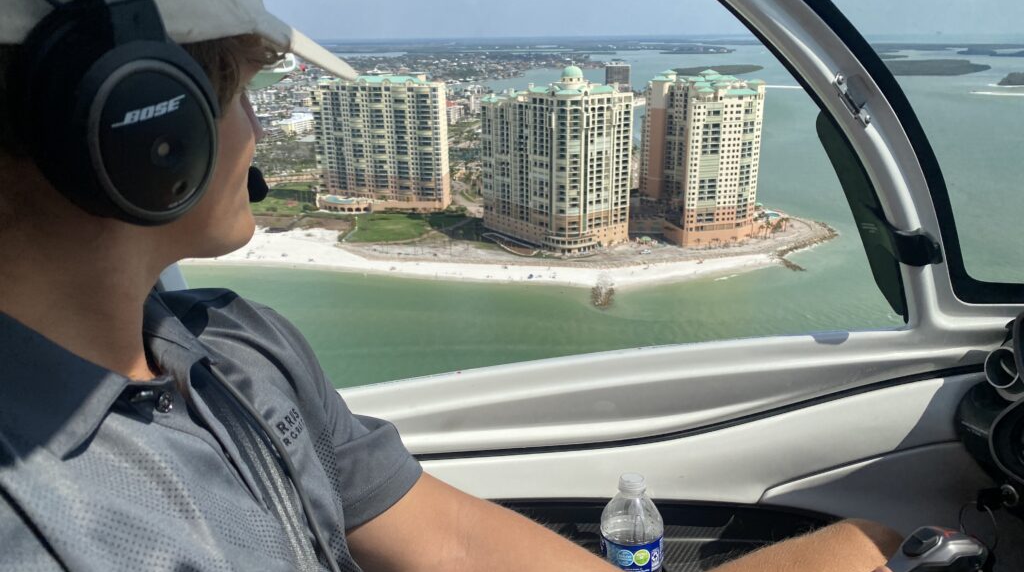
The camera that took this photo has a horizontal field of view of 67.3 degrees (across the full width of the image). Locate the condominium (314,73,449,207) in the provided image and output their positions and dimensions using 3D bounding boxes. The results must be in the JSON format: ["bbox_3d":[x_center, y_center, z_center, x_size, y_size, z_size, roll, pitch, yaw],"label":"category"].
[{"bbox_3d":[-84.680,-92.770,493.540,89.000,82.000,28.000,6,19,19],"label":"condominium"}]

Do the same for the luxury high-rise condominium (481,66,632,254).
[{"bbox_3d":[23.920,-72.160,414.620,43.000,90.000,71.000,-13,22,-34],"label":"luxury high-rise condominium"}]

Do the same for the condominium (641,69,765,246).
[{"bbox_3d":[99.260,-73.150,421.780,44.000,86.000,64.000,-6,19,-17],"label":"condominium"}]

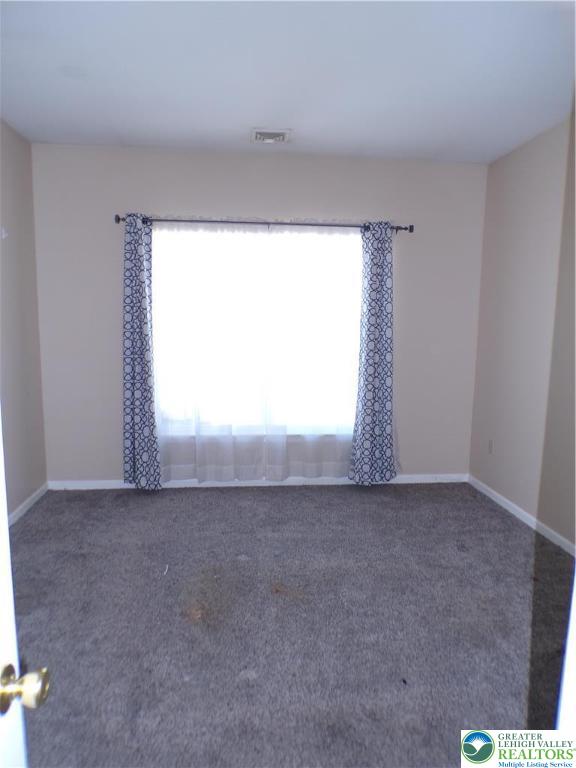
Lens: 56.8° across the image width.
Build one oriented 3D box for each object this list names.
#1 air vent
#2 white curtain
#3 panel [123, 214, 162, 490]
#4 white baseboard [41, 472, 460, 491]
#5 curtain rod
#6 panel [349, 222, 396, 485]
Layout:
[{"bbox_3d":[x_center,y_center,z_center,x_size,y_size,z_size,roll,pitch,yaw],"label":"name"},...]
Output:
[{"bbox_3d":[-0.119,-1.719,3.732,0.290,0.030,0.310,0,7,-6],"label":"air vent"},{"bbox_3d":[-0.197,-0.231,4.260,1.820,2.090,0.080,0,7,-6],"label":"white curtain"},{"bbox_3d":[-1.125,-0.206,4.152,0.260,2.145,0.120,0,7,-6],"label":"panel"},{"bbox_3d":[-0.176,0.822,4.463,3.541,0.070,0.018,0,7,-6],"label":"white baseboard"},{"bbox_3d":[-0.151,-1.230,4.112,2.310,0.070,0.090,0,7,-6],"label":"curtain rod"},{"bbox_3d":[0.696,-0.205,4.331,0.340,2.125,0.120,0,7,-6],"label":"panel"}]

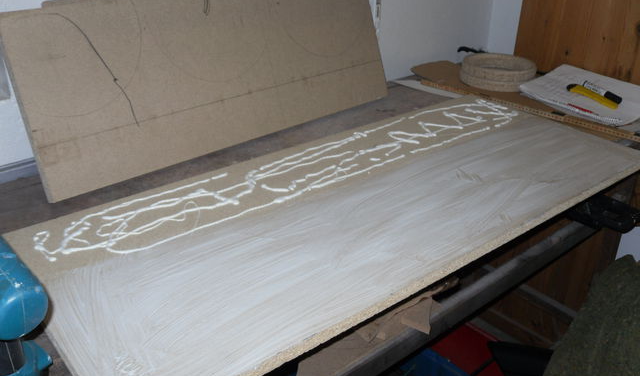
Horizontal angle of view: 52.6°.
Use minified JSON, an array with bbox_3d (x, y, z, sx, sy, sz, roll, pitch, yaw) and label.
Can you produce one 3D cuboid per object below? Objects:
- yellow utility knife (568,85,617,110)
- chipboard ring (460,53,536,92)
[{"bbox_3d":[0.703,-0.236,1.671,0.021,0.014,0.158,-11,29,-22],"label":"yellow utility knife"},{"bbox_3d":[0.512,-0.334,1.862,0.207,0.051,0.207,1,27,0],"label":"chipboard ring"}]

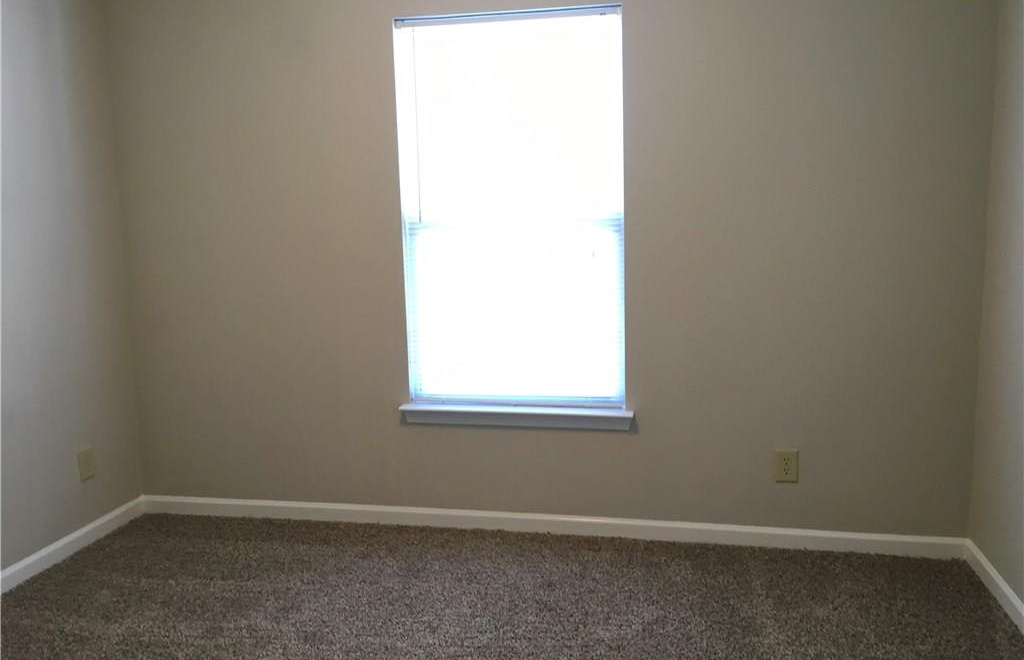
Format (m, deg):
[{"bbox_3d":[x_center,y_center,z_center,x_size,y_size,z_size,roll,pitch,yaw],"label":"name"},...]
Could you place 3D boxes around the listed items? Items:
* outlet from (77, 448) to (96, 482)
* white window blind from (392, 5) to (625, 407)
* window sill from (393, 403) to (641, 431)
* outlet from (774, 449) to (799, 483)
[{"bbox_3d":[-1.759,0.557,3.554,0.008,0.122,0.078,0,8,12],"label":"outlet"},{"bbox_3d":[-0.001,-0.462,3.442,0.889,1.550,0.040,0,8,12],"label":"white window blind"},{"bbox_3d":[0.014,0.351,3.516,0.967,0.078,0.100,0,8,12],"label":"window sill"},{"bbox_3d":[1.061,0.526,3.307,0.078,0.122,0.008,0,8,12],"label":"outlet"}]

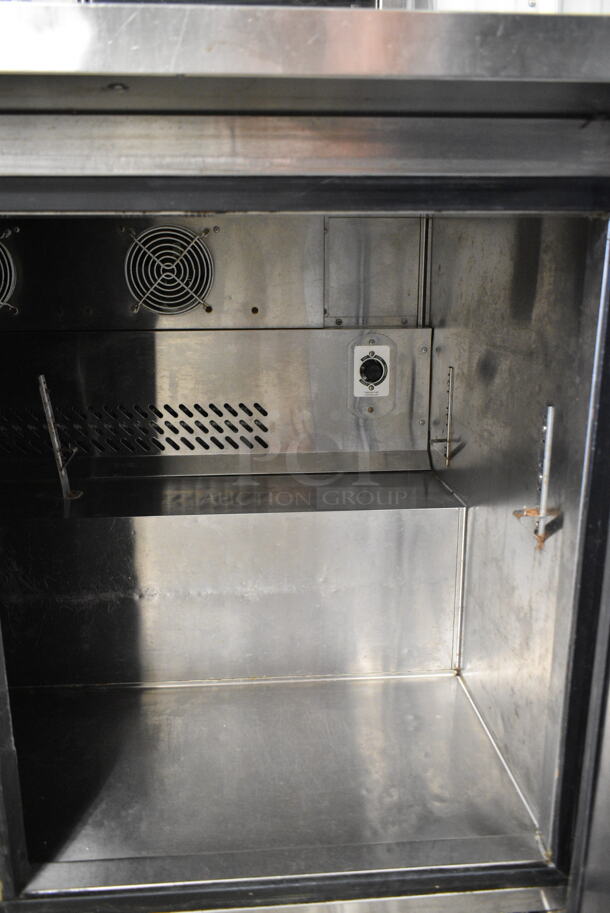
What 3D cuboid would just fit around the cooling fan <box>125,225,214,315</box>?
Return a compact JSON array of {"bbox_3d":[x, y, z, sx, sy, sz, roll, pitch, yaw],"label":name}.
[{"bbox_3d":[-0.184,-0.252,0.925,0.119,0.119,0.014,-1,13,-4],"label":"cooling fan"}]

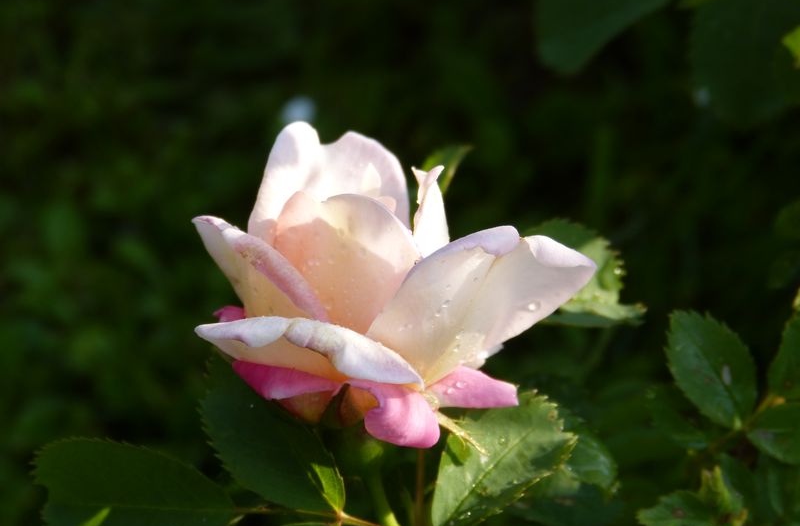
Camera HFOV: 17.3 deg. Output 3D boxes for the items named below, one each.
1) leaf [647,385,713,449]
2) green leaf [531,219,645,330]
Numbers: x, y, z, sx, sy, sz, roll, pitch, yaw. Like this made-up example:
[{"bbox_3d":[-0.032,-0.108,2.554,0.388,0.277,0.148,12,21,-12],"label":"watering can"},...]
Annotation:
[{"bbox_3d":[0.065,0.036,0.610,0.015,0.008,0.021,-35,57,-18],"label":"leaf"},{"bbox_3d":[0.040,0.002,0.585,0.030,0.012,0.026,4,56,-8],"label":"green leaf"}]

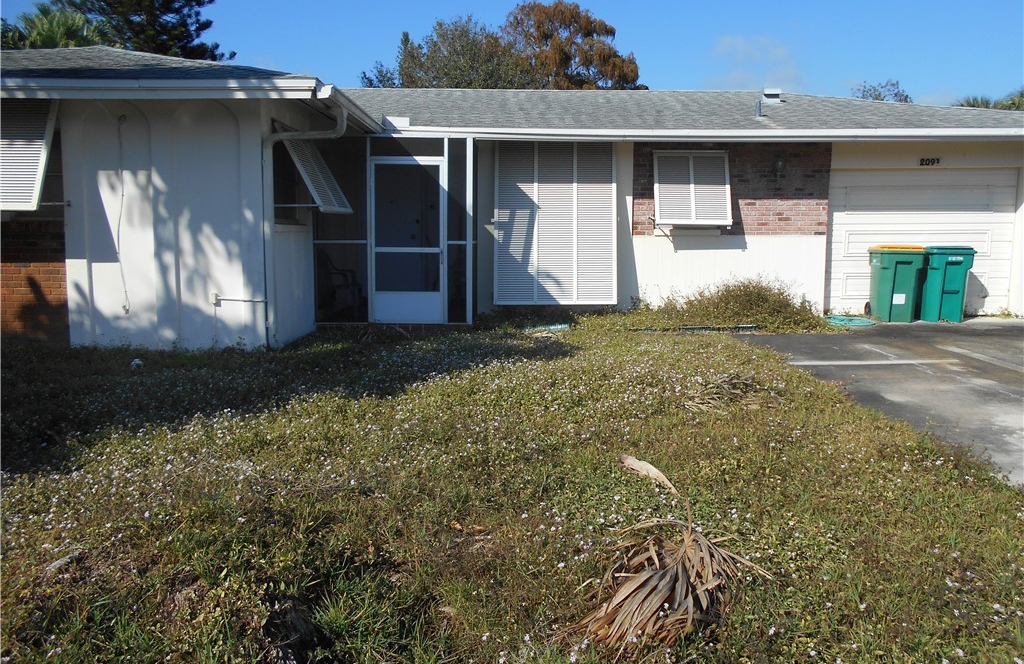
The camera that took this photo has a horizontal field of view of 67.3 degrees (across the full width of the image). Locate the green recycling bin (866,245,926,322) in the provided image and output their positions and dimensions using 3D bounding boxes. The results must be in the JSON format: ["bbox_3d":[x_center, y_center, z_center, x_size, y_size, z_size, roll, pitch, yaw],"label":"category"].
[{"bbox_3d":[5.220,-0.674,10.494,0.600,1.020,0.740,2,7,15],"label":"green recycling bin"}]

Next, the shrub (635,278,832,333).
[{"bbox_3d":[2.820,-0.407,10.123,2.450,0.600,1.250,0,7,0],"label":"shrub"}]

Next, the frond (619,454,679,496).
[{"bbox_3d":[0.755,0.785,4.273,0.120,0.100,0.620,-2,7,-18],"label":"frond"}]

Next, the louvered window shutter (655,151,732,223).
[{"bbox_3d":[2.480,-1.970,10.516,1.040,1.080,0.060,0,-13,0],"label":"louvered window shutter"}]

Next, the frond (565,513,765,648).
[{"bbox_3d":[0.580,0.916,2.959,0.700,0.260,0.680,0,7,0],"label":"frond"}]

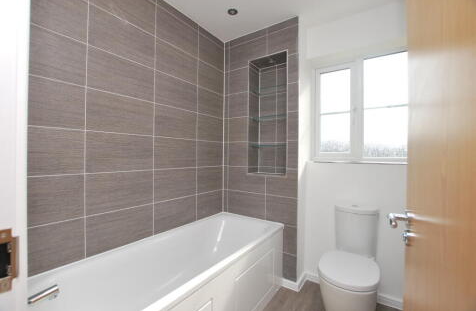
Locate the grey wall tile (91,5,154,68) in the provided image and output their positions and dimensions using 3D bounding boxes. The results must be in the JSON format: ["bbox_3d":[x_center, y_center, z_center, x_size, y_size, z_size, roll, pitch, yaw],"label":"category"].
[{"bbox_3d":[-0.755,-0.769,1.327,0.010,0.247,0.417,0,0,37],"label":"grey wall tile"}]

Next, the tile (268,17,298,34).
[{"bbox_3d":[0.413,-1.196,1.844,0.304,0.068,0.012,0,0,31],"label":"tile"}]

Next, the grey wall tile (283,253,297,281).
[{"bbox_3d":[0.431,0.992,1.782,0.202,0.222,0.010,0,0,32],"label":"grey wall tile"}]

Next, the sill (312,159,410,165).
[{"bbox_3d":[1.030,0.058,1.721,0.808,0.030,0.130,0,0,32],"label":"sill"}]

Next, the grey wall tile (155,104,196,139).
[{"bbox_3d":[-0.516,-0.271,1.704,0.012,0.257,0.432,0,0,37],"label":"grey wall tile"}]

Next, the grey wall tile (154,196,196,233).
[{"bbox_3d":[-0.516,0.492,1.680,0.010,0.248,0.424,0,0,37],"label":"grey wall tile"}]

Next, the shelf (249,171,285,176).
[{"bbox_3d":[0.327,0.197,1.961,0.389,0.020,0.247,0,0,31],"label":"shelf"}]

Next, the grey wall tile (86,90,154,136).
[{"bbox_3d":[-0.763,-0.269,1.338,0.010,0.248,0.424,0,0,37],"label":"grey wall tile"}]

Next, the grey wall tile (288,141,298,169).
[{"bbox_3d":[0.474,-0.006,1.735,0.092,0.247,0.010,0,0,31],"label":"grey wall tile"}]

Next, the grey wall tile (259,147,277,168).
[{"bbox_3d":[0.324,-0.005,2.149,0.195,0.257,0.012,0,0,31],"label":"grey wall tile"}]

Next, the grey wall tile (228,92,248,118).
[{"bbox_3d":[0.009,-0.522,2.084,0.237,0.257,0.012,0,0,31],"label":"grey wall tile"}]

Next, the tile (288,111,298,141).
[{"bbox_3d":[0.477,-0.256,1.735,0.092,0.247,0.010,0,0,31],"label":"tile"}]

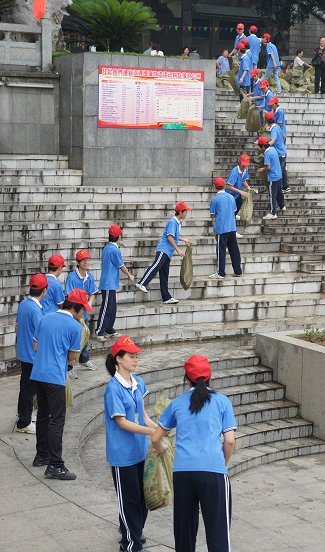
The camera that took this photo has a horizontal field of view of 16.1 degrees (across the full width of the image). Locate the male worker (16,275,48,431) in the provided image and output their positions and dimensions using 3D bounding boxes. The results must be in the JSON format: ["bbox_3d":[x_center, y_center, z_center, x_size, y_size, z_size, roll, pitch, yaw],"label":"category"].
[{"bbox_3d":[-1.349,0.780,11.870,0.350,1.610,0.450,-4,7,-38],"label":"male worker"}]

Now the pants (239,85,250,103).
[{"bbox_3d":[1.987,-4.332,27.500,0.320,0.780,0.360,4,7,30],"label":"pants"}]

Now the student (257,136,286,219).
[{"bbox_3d":[2.067,-1.886,21.722,0.460,1.570,0.470,3,6,19],"label":"student"}]

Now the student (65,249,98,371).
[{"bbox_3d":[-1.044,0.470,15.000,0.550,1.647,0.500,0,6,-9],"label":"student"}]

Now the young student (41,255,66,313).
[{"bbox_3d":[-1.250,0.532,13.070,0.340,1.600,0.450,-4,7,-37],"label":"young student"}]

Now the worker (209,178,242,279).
[{"bbox_3d":[1.105,-0.836,20.000,0.520,1.726,0.420,-1,7,-18],"label":"worker"}]

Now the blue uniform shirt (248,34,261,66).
[{"bbox_3d":[2.434,-5.973,30.400,0.450,0.821,0.300,-1,7,-21],"label":"blue uniform shirt"}]

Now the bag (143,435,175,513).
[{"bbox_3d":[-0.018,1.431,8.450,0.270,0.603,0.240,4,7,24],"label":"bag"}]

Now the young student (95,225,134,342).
[{"bbox_3d":[-0.712,0.098,16.700,0.520,1.690,0.480,-4,8,-37],"label":"young student"}]

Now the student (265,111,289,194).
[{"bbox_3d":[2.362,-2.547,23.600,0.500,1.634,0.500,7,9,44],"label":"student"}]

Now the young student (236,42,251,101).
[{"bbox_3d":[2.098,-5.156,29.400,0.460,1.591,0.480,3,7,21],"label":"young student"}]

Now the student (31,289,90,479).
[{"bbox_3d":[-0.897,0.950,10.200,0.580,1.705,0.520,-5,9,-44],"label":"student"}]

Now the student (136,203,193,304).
[{"bbox_3d":[0.016,-0.372,18.600,0.900,1.641,0.500,0,6,-12],"label":"student"}]

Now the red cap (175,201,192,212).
[{"bbox_3d":[0.339,-1.097,18.300,0.270,0.140,0.180,11,6,2],"label":"red cap"}]

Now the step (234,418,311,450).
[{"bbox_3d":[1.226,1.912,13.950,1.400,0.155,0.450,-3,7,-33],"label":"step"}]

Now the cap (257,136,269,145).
[{"bbox_3d":[1.887,-2.558,21.750,0.260,0.145,0.180,-6,6,15],"label":"cap"}]

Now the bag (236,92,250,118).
[{"bbox_3d":[1.852,-3.910,26.500,0.260,0.640,0.310,2,6,11],"label":"bag"}]

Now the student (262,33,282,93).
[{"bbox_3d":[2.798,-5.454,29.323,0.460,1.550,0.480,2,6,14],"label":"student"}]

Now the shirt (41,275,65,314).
[{"bbox_3d":[-1.244,0.312,13.050,0.320,0.680,0.460,-4,7,-37],"label":"shirt"}]

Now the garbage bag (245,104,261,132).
[{"bbox_3d":[2.032,-3.509,25.600,0.270,0.640,0.360,2,6,11],"label":"garbage bag"}]

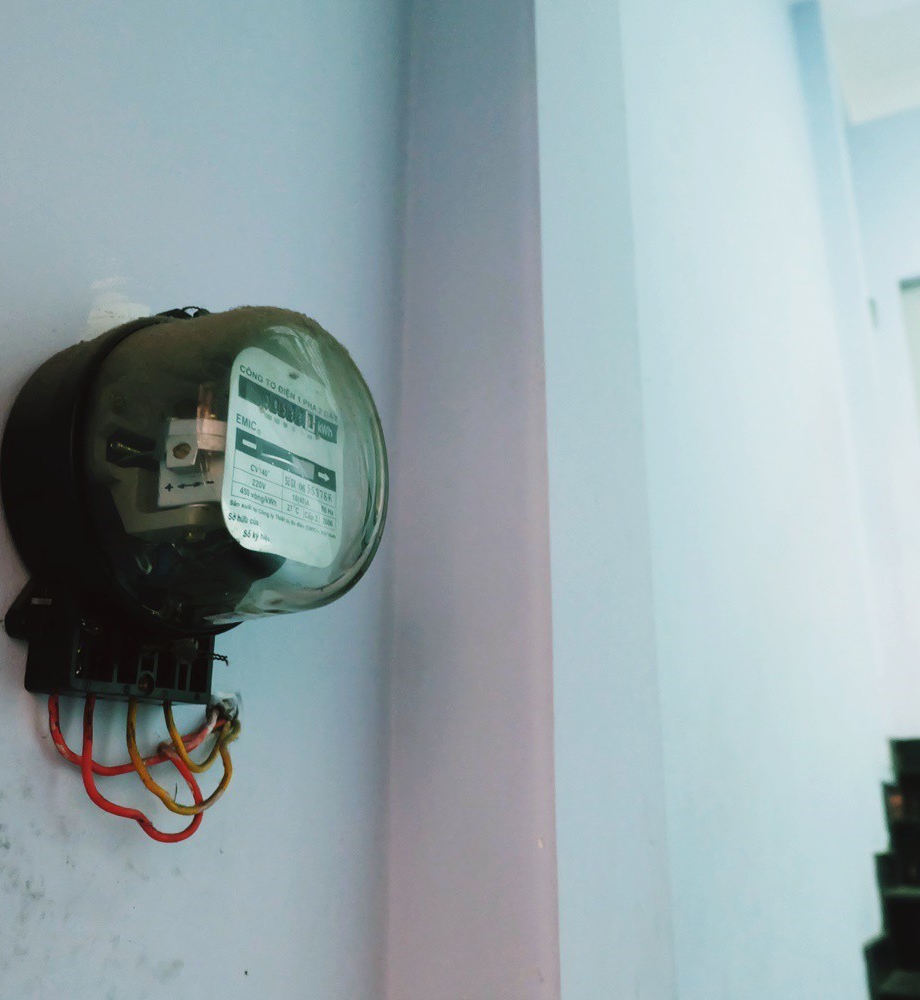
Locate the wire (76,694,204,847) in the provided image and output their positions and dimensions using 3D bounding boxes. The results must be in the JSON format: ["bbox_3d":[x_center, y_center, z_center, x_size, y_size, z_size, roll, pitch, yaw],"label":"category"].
[{"bbox_3d":[-0.147,0.128,0.471,0.023,0.066,0.075,-11,-21,32],"label":"wire"}]

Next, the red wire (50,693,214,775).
[{"bbox_3d":[-0.153,0.114,0.477,0.017,0.036,0.102,-11,-21,32],"label":"red wire"}]

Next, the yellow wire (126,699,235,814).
[{"bbox_3d":[-0.135,0.128,0.491,0.025,0.053,0.073,-11,-21,32],"label":"yellow wire"}]

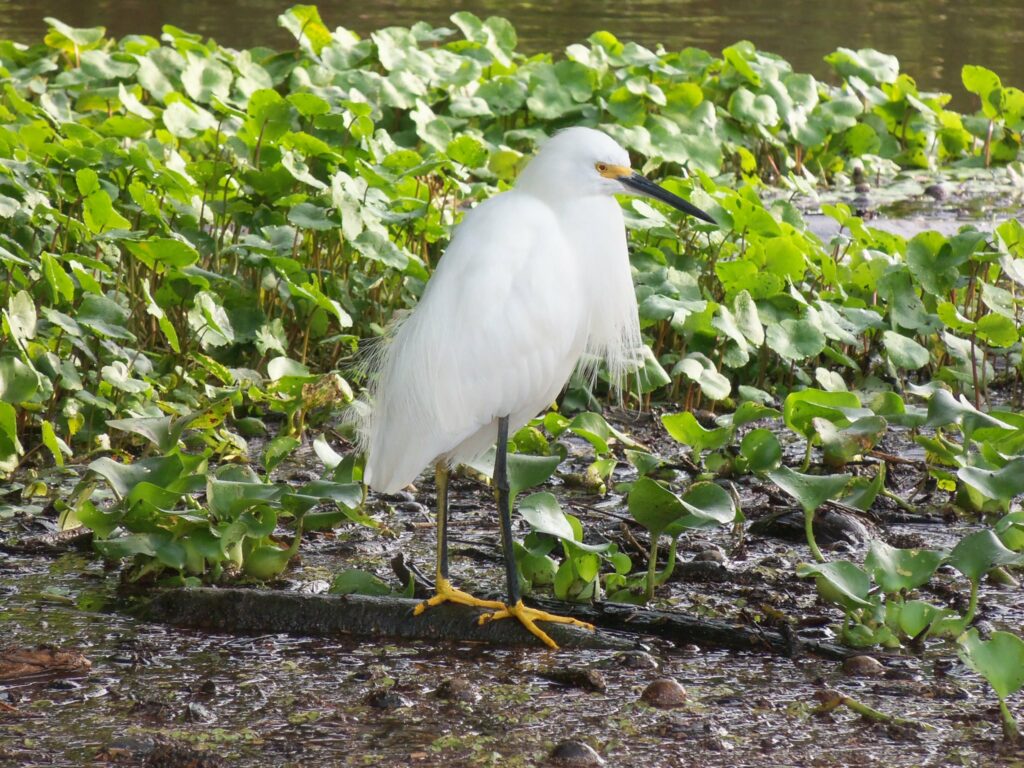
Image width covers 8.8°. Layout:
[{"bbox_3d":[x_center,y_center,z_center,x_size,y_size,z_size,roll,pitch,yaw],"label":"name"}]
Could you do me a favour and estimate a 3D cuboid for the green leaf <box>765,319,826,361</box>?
[{"bbox_3d":[0.280,-0.044,6.555,0.059,0.036,0.036,0,13,0],"label":"green leaf"}]

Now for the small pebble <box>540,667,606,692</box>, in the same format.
[{"bbox_3d":[0.051,0.248,5.540,0.053,0.019,0.034,0,13,0],"label":"small pebble"}]

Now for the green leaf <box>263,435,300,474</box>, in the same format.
[{"bbox_3d":[-0.216,0.067,6.215,0.035,0.032,0.024,0,13,0],"label":"green leaf"}]

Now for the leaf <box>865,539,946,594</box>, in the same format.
[{"bbox_3d":[0.316,0.146,5.320,0.064,0.041,0.037,0,12,0],"label":"leaf"}]

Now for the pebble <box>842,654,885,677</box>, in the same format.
[{"bbox_3d":[0.296,0.238,5.586,0.035,0.018,0.030,0,13,0],"label":"pebble"}]

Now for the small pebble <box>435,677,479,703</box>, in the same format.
[{"bbox_3d":[-0.046,0.255,5.508,0.036,0.020,0.030,0,13,0],"label":"small pebble"}]

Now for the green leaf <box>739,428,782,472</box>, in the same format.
[{"bbox_3d":[0.233,0.062,6.222,0.039,0.038,0.022,0,13,0],"label":"green leaf"}]

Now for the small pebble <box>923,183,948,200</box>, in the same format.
[{"bbox_3d":[0.456,-0.207,7.140,0.026,0.018,0.025,0,12,0],"label":"small pebble"}]

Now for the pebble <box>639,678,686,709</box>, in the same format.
[{"bbox_3d":[0.126,0.257,5.492,0.038,0.024,0.034,0,13,0],"label":"pebble"}]

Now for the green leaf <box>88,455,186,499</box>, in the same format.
[{"bbox_3d":[-0.317,0.078,5.600,0.081,0.033,0.045,0,12,0],"label":"green leaf"}]

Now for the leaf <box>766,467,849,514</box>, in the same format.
[{"bbox_3d":[0.249,0.089,5.550,0.067,0.035,0.045,0,12,0],"label":"leaf"}]

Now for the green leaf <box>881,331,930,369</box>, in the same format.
[{"bbox_3d":[0.388,-0.033,6.513,0.045,0.033,0.032,0,13,0],"label":"green leaf"}]

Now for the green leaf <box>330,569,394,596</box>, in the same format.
[{"bbox_3d":[-0.122,0.165,5.430,0.051,0.025,0.032,0,12,0],"label":"green leaf"}]

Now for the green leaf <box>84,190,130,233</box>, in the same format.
[{"bbox_3d":[-0.398,-0.170,6.500,0.045,0.040,0.028,0,12,0],"label":"green leaf"}]

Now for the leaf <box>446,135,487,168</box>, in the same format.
[{"bbox_3d":[-0.045,-0.237,6.770,0.041,0.032,0.030,0,12,0],"label":"leaf"}]

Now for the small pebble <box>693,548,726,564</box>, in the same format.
[{"bbox_3d":[0.177,0.156,5.950,0.031,0.014,0.026,0,13,0],"label":"small pebble"}]

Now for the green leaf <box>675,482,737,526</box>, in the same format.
[{"bbox_3d":[0.170,0.106,5.825,0.053,0.032,0.033,0,13,0],"label":"green leaf"}]

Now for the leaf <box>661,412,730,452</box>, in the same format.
[{"bbox_3d":[0.173,0.046,6.267,0.063,0.032,0.034,0,13,0],"label":"leaf"}]

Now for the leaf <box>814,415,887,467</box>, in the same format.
[{"bbox_3d":[0.299,0.050,5.850,0.062,0.040,0.040,0,12,0],"label":"leaf"}]

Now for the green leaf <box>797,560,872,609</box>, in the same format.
[{"bbox_3d":[0.258,0.160,5.300,0.059,0.033,0.040,0,12,0],"label":"green leaf"}]

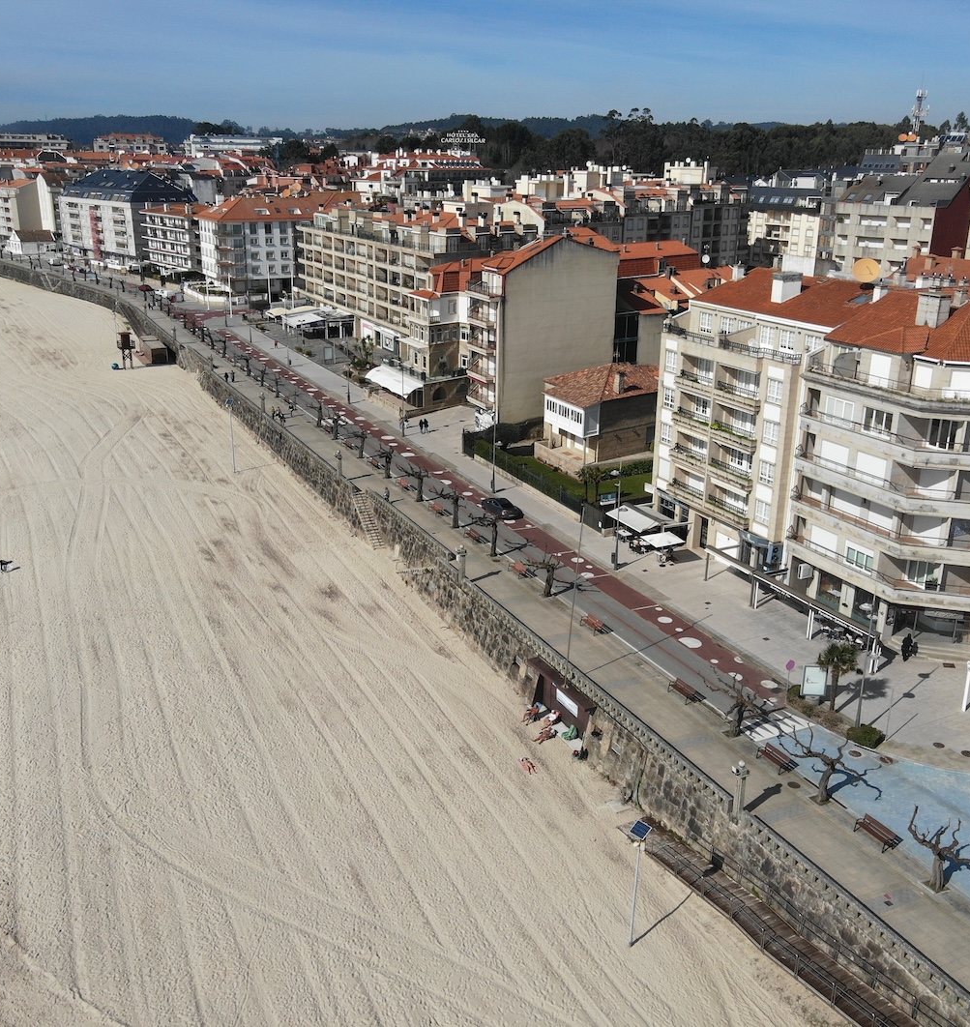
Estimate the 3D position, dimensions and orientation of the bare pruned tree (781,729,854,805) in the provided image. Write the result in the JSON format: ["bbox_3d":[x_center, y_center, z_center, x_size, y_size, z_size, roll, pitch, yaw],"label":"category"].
[{"bbox_3d":[15.292,11.747,44.089,2.500,3.300,3.300,-9,22,-26],"label":"bare pruned tree"}]

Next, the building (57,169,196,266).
[{"bbox_3d":[-103.292,-85.619,273.818,18.000,24.000,48.000,-17,26,-40],"label":"building"}]

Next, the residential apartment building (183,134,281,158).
[{"bbox_3d":[-126.350,-184.088,476.000,46.000,13.000,13.000,-15,26,-35],"label":"residential apartment building"}]

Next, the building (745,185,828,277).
[{"bbox_3d":[72.250,-64.105,216.686,15.000,20.300,23.300,-10,23,-25],"label":"building"}]

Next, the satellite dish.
[{"bbox_3d":[26.821,-17.084,66.748,1.950,1.700,1.000,8,21,20],"label":"satellite dish"}]

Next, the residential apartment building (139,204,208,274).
[{"bbox_3d":[-71.855,-66.186,232.215,12.500,17.000,24.000,-17,27,-38],"label":"residential apartment building"}]

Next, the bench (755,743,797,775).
[{"bbox_3d":[14.840,12.471,48.612,0.650,0.750,1.700,-11,23,-27],"label":"bench"}]

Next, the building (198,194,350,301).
[{"bbox_3d":[-47.935,-60.905,217.036,27.500,20.500,18.500,-9,22,-23],"label":"building"}]

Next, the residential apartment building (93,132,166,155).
[{"bbox_3d":[-161.609,-166.946,435.662,31.500,16.000,16.000,-3,21,-9],"label":"residential apartment building"}]

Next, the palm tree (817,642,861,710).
[{"bbox_3d":[19.671,9.224,52.629,2.300,4.000,2.300,7,22,19],"label":"palm tree"}]

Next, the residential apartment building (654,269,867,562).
[{"bbox_3d":[24.030,-7.776,72.775,15.000,20.200,15.500,-9,22,-26],"label":"residential apartment building"}]

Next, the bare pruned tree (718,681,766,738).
[{"bbox_3d":[12.933,10.120,48.789,2.100,3.050,2.300,-9,22,-26],"label":"bare pruned tree"}]

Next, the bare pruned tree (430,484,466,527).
[{"bbox_3d":[-3.017,-0.518,78.877,2.900,3.600,2.500,0,21,0],"label":"bare pruned tree"}]

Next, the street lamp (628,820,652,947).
[{"bbox_3d":[6.827,16.557,42.237,0.800,6.937,0.950,-16,26,-37],"label":"street lamp"}]

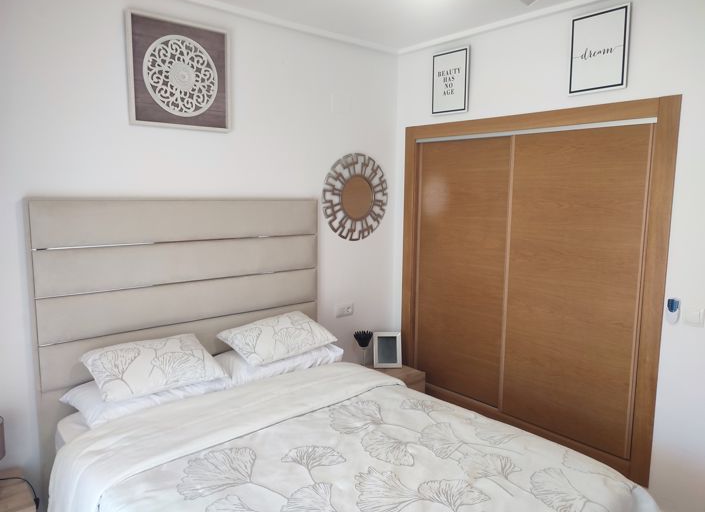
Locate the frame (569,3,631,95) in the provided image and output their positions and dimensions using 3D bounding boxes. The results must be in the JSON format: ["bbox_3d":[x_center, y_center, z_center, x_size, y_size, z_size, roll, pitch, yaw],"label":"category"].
[{"bbox_3d":[1.277,-1.060,2.644,0.022,0.405,0.300,-6,9,-41],"label":"frame"}]

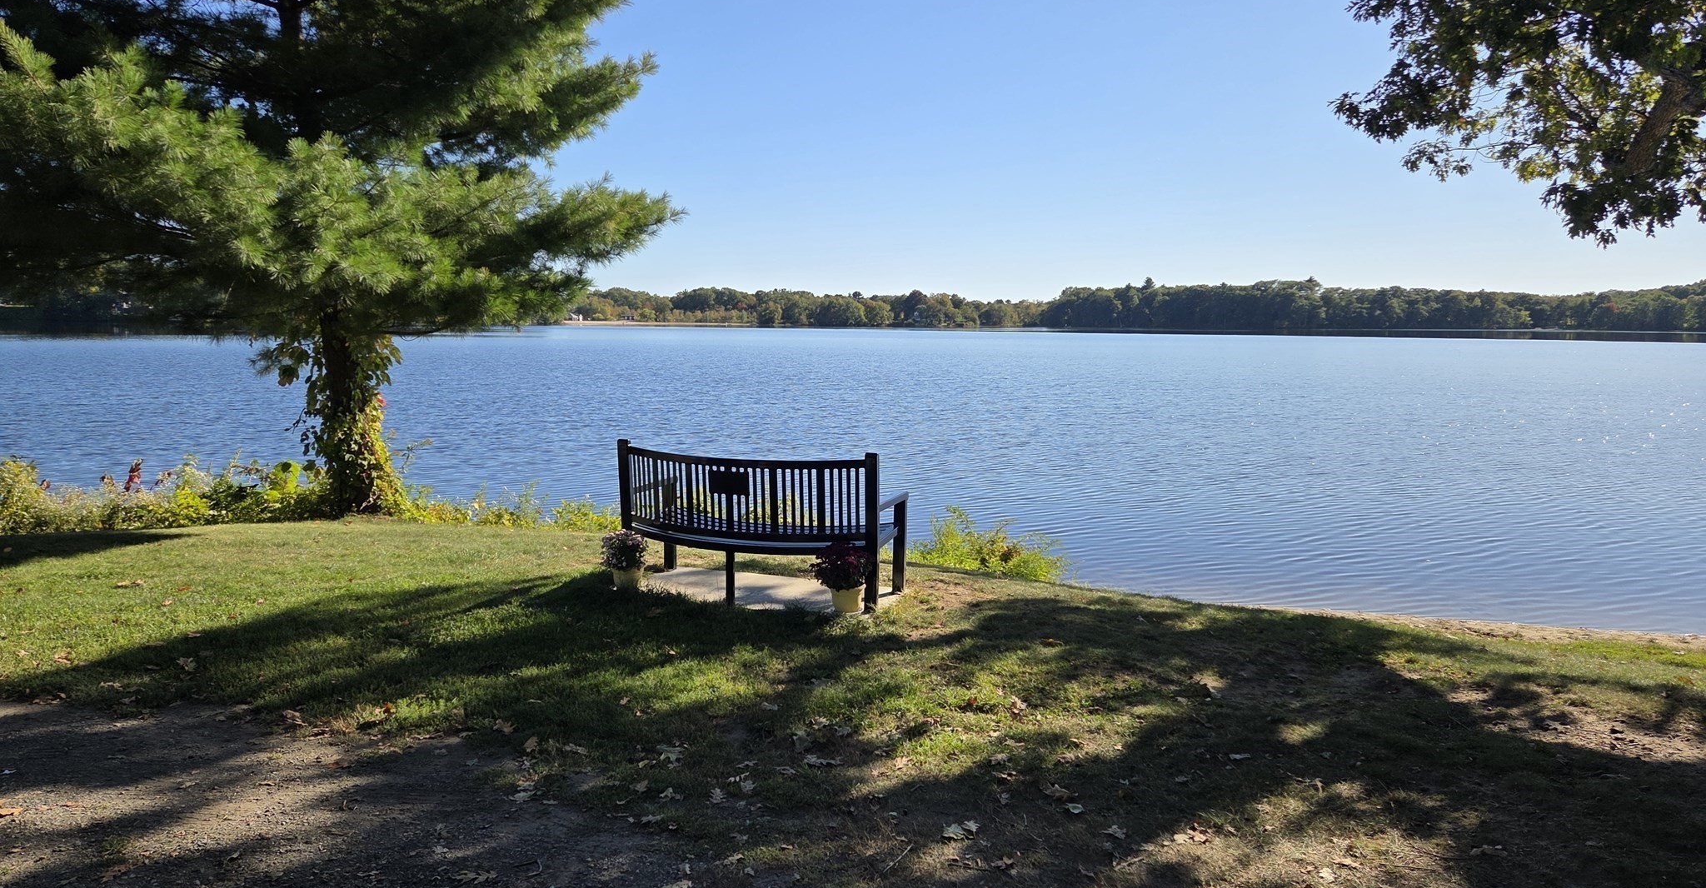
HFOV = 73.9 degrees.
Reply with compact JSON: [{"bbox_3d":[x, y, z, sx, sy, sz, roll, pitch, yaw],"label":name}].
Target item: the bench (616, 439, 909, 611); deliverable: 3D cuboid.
[{"bbox_3d":[-0.605,0.462,7.095,1.770,0.925,0.810,3,7,22],"label":"bench"}]

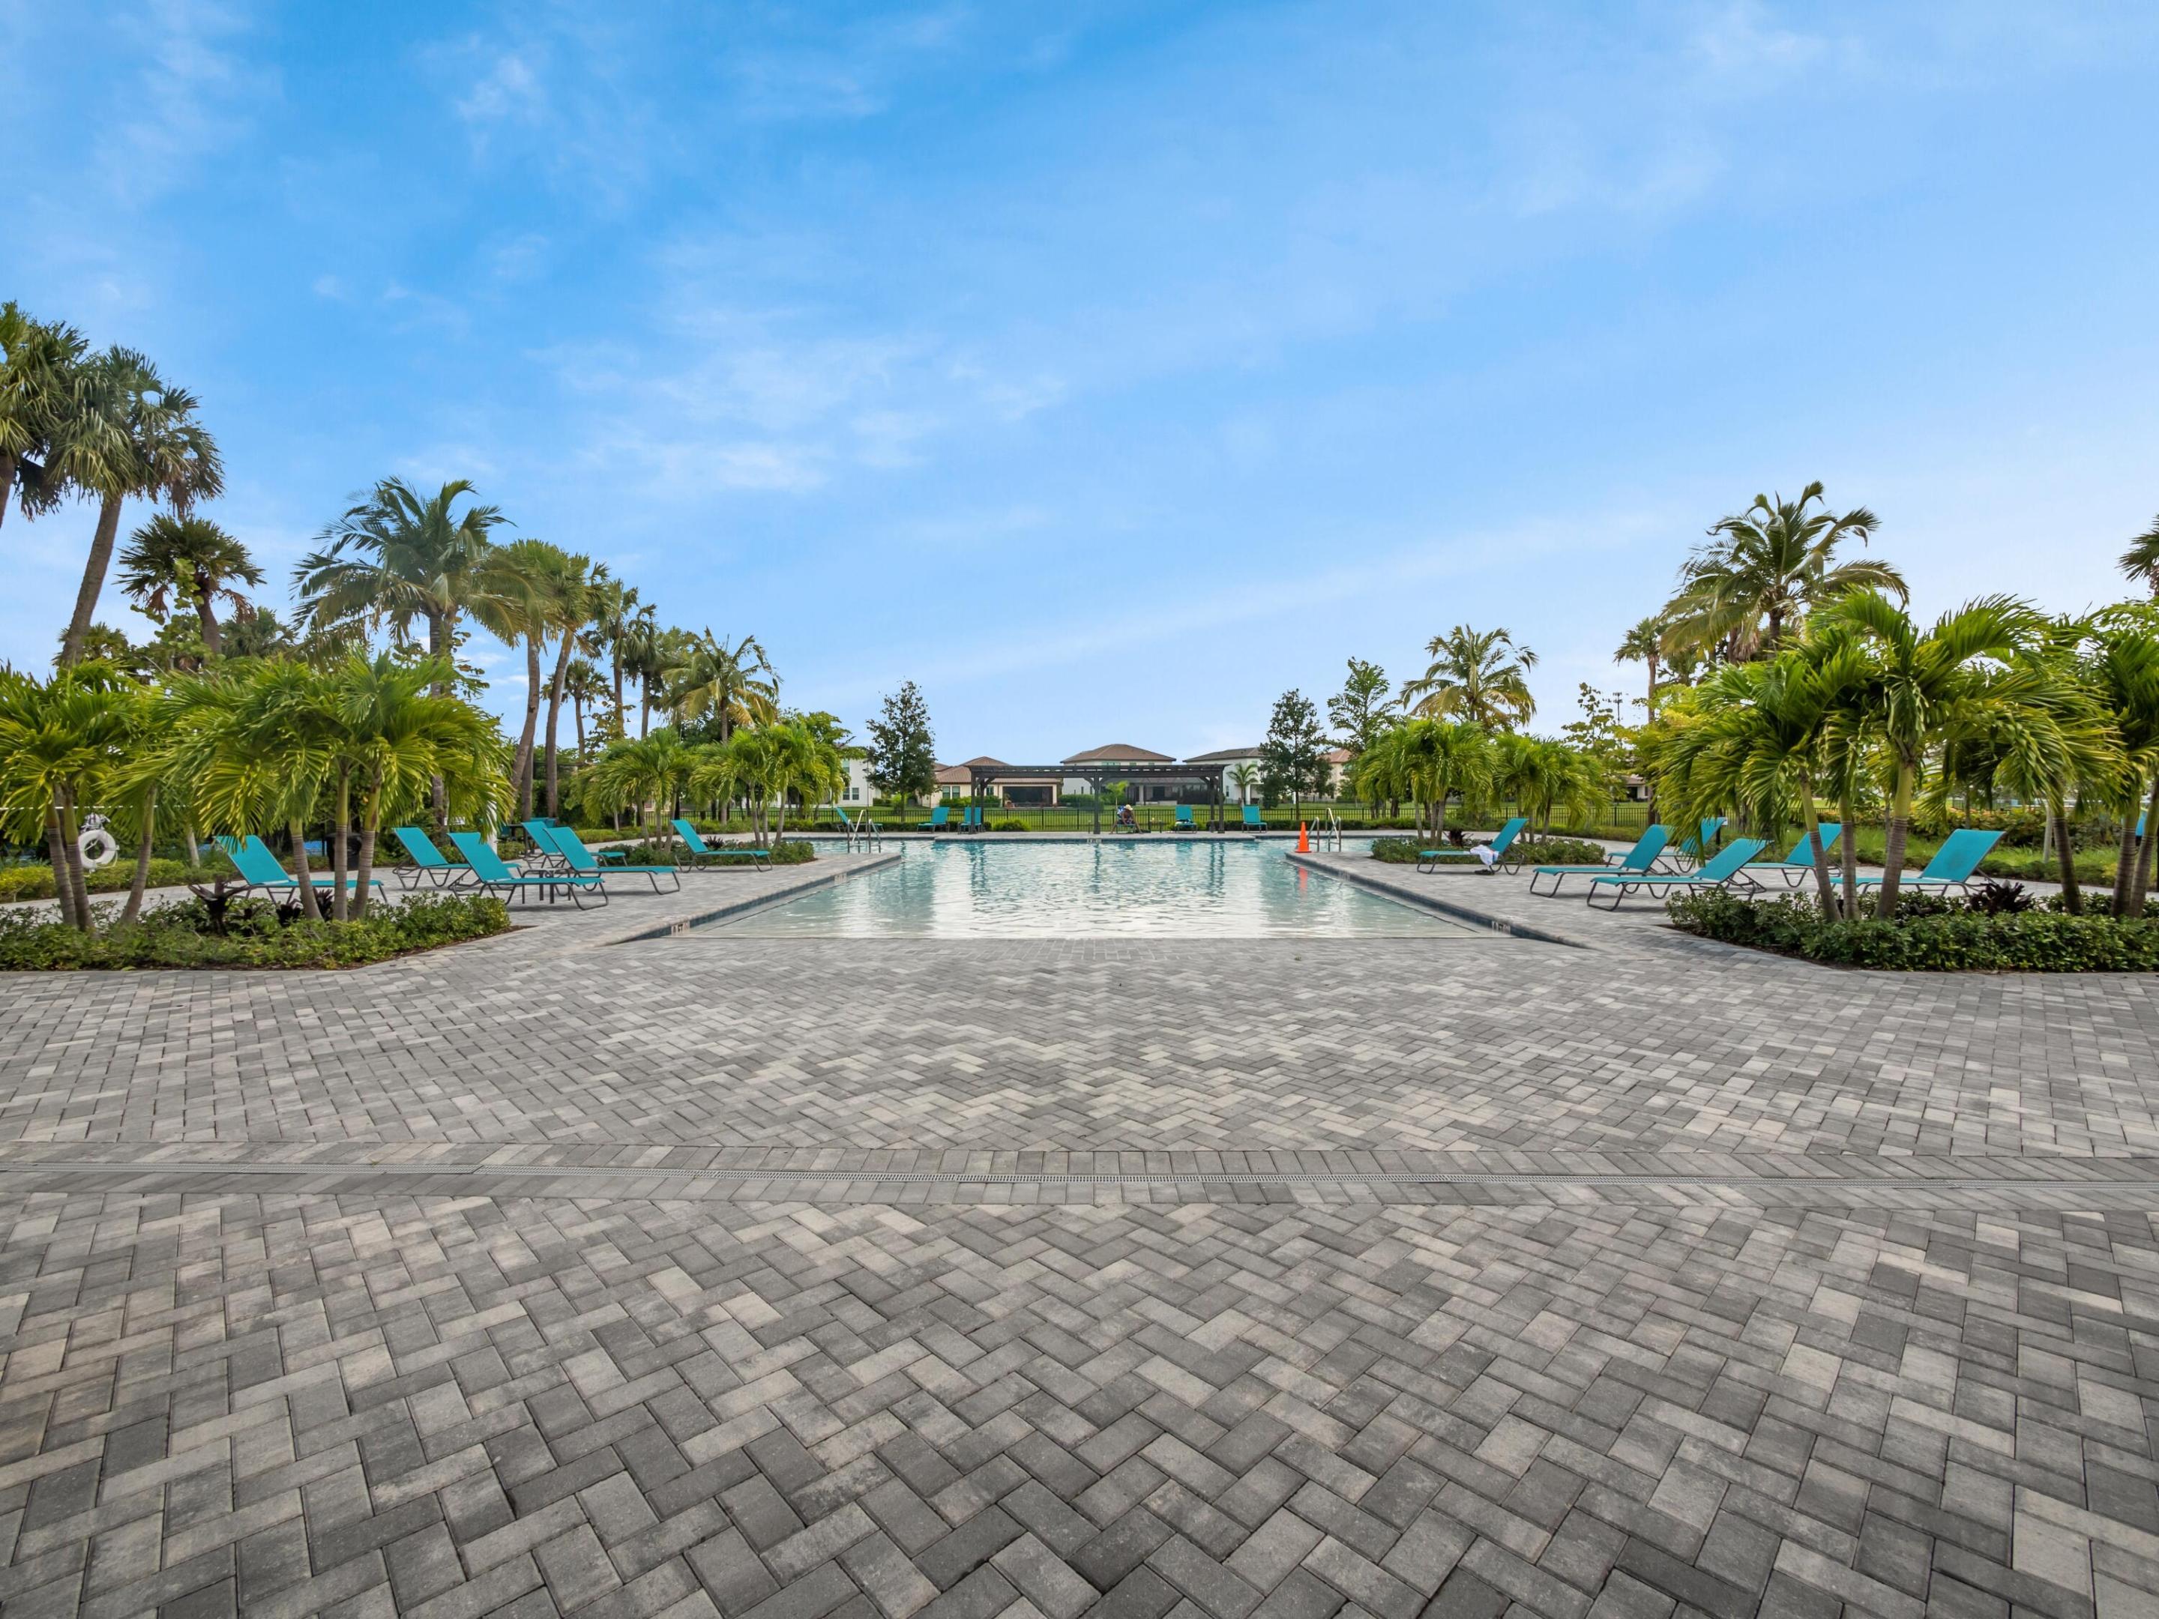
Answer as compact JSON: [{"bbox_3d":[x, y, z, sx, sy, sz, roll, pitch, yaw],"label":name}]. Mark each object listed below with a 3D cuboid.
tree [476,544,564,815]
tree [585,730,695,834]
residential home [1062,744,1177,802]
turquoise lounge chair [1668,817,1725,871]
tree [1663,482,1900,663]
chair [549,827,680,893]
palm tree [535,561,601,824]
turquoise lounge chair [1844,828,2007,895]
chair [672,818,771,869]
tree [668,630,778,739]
[{"bbox_3d":[-18.890,-4.137,29.433,3.100,10.100,3.100,0,1,1],"label":"tree"},{"bbox_3d":[-10.025,-0.342,19.977,2.250,2.986,2.250,0,1,0],"label":"tree"},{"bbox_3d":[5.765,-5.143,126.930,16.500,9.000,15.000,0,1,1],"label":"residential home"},{"bbox_3d":[10.744,0.665,15.995,1.739,0.960,0.600,0,1,2],"label":"turquoise lounge chair"},{"bbox_3d":[18.102,-3.666,22.440,6.100,9.400,6.100,0,1,1],"label":"tree"},{"bbox_3d":[-6.980,0.772,13.143,1.780,0.970,0.670,0,1,-4],"label":"chair"},{"bbox_3d":[-16.763,-3.660,28.428,2.100,9.360,2.100,0,1,0],"label":"palm tree"},{"bbox_3d":[10.677,0.760,11.191,1.771,0.936,0.600,0,1,-2],"label":"turquoise lounge chair"},{"bbox_3d":[-6.950,0.712,17.043,1.780,0.970,0.670,0,1,-4],"label":"chair"},{"bbox_3d":[-14.469,-3.195,35.437,4.200,8.215,4.200,0,1,0],"label":"tree"}]

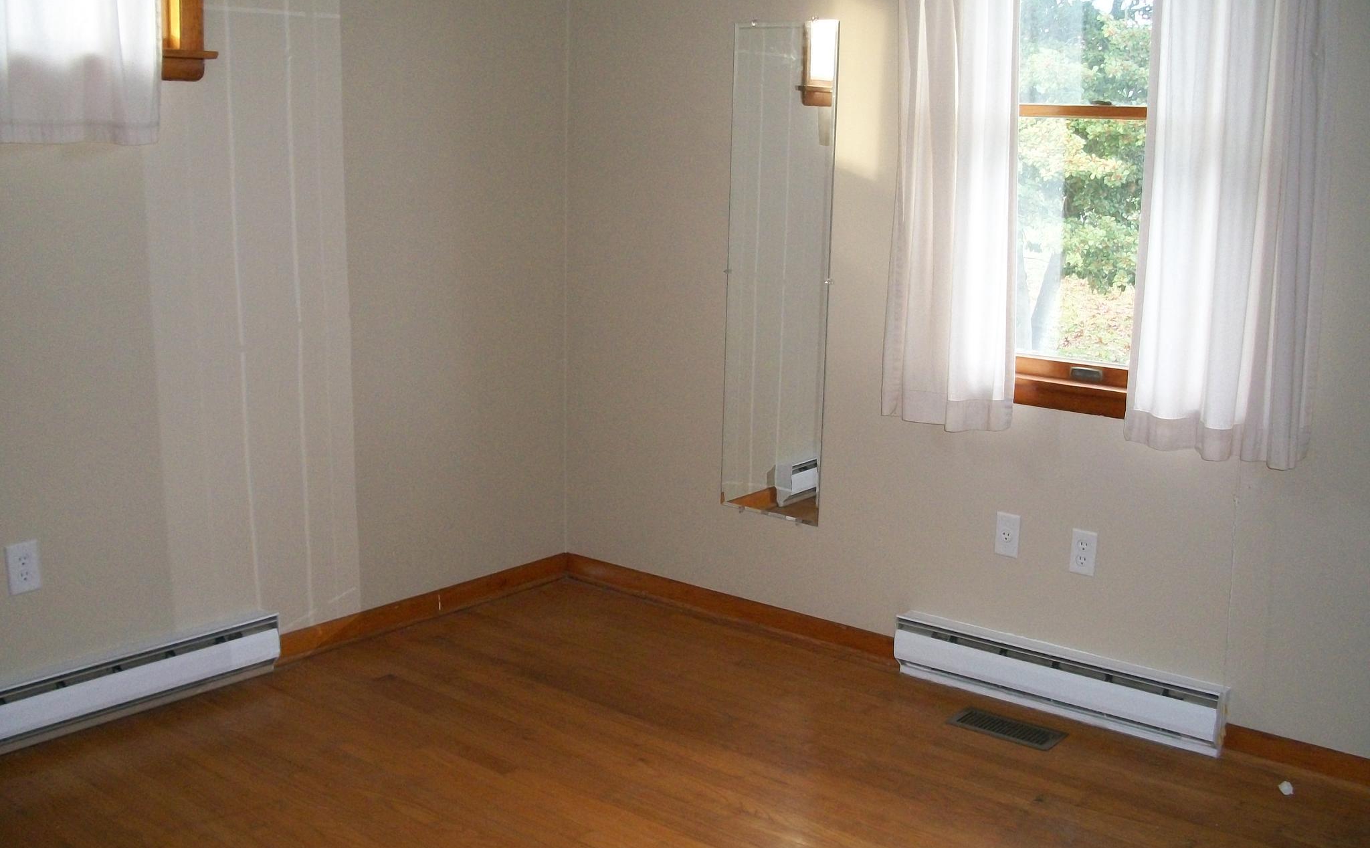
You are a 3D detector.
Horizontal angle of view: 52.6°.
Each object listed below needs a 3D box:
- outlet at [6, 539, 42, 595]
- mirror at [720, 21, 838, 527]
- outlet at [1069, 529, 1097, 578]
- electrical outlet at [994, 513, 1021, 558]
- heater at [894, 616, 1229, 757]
[{"bbox_3d":[-1.605,0.351,3.368,0.009,0.122,0.076,9,13,38],"label":"outlet"},{"bbox_3d":[0.273,-0.442,4.161,0.370,1.478,0.012,9,13,38],"label":"mirror"},{"bbox_3d":[1.050,0.341,3.656,0.070,0.115,0.009,9,13,38],"label":"outlet"},{"bbox_3d":[0.881,0.305,3.789,0.070,0.115,0.009,9,13,38],"label":"electrical outlet"},{"bbox_3d":[0.981,0.691,3.721,0.907,0.178,0.088,9,13,38],"label":"heater"}]

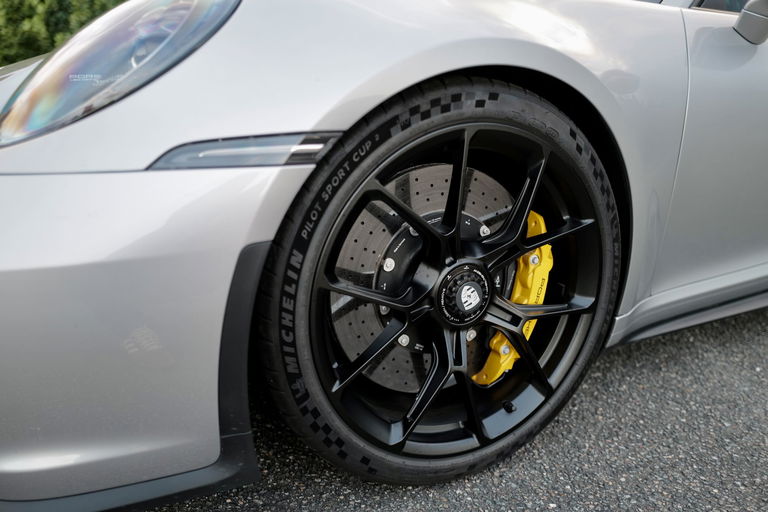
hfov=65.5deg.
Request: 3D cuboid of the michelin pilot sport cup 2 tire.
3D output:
[{"bbox_3d":[0.084,0.038,1.048,0.685,0.683,0.262,-9,17,-25],"label":"michelin pilot sport cup 2 tire"}]

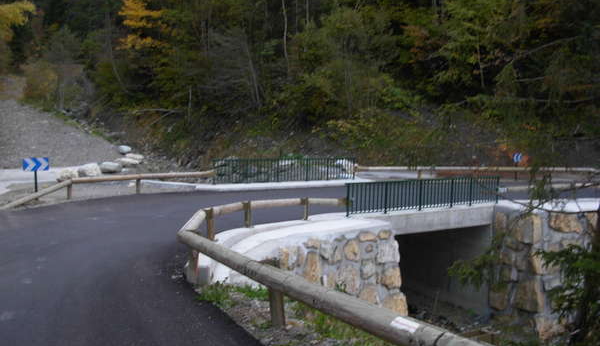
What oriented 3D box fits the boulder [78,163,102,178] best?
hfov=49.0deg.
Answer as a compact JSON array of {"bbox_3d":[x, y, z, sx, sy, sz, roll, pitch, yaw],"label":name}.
[{"bbox_3d":[-11.291,-0.135,35.500,1.270,0.800,1.050,0,2,0],"label":"boulder"}]

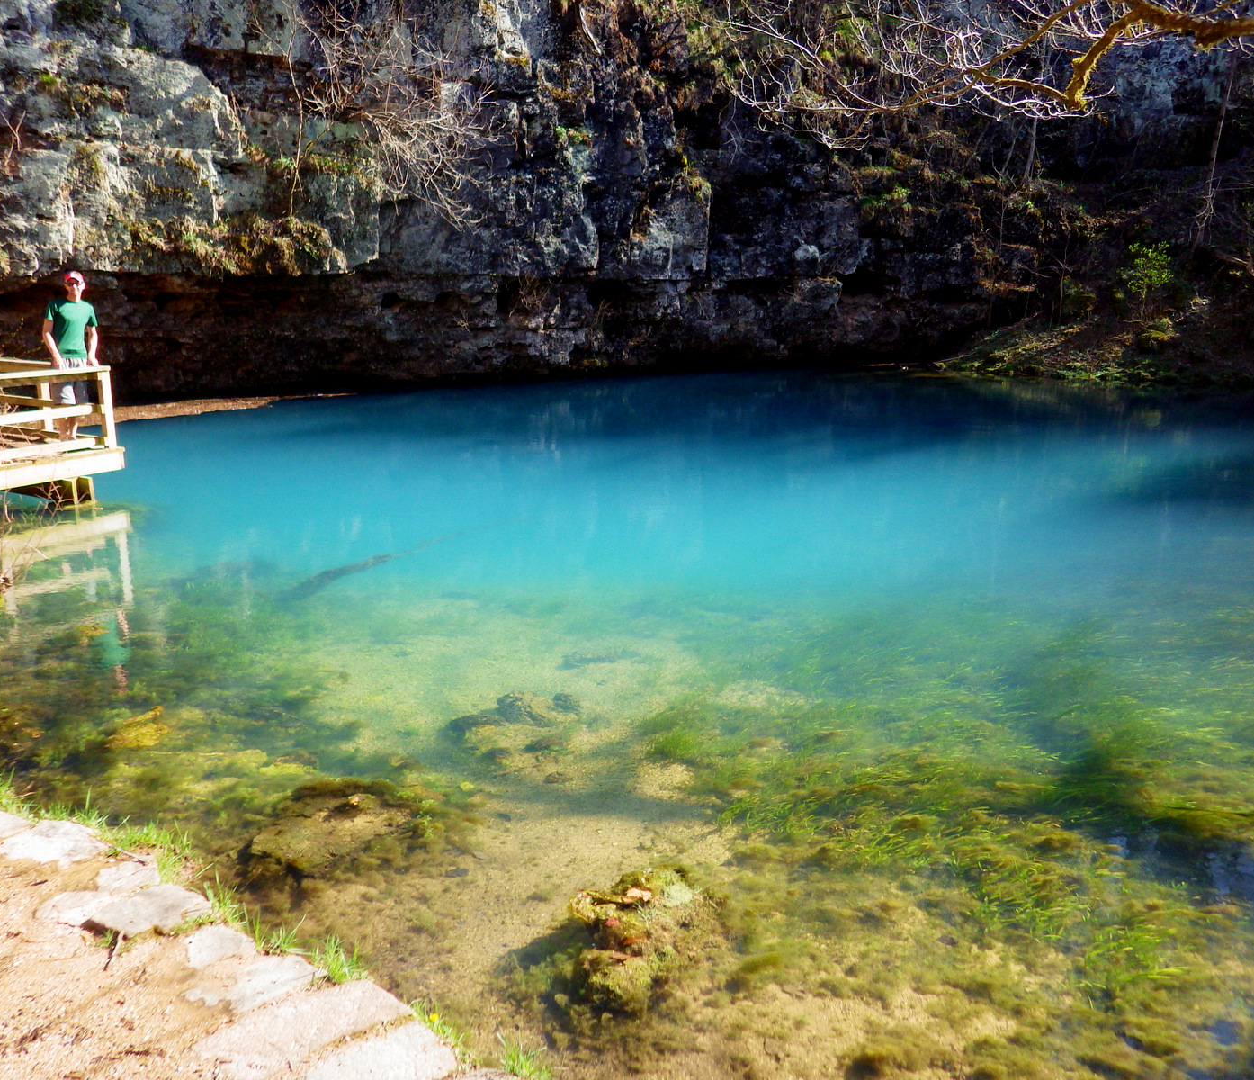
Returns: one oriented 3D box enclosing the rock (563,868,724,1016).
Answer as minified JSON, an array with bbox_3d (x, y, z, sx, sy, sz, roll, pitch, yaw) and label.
[{"bbox_3d":[0.058,1.370,3.550,0.520,0.300,0.460,0,13,0],"label":"rock"}]

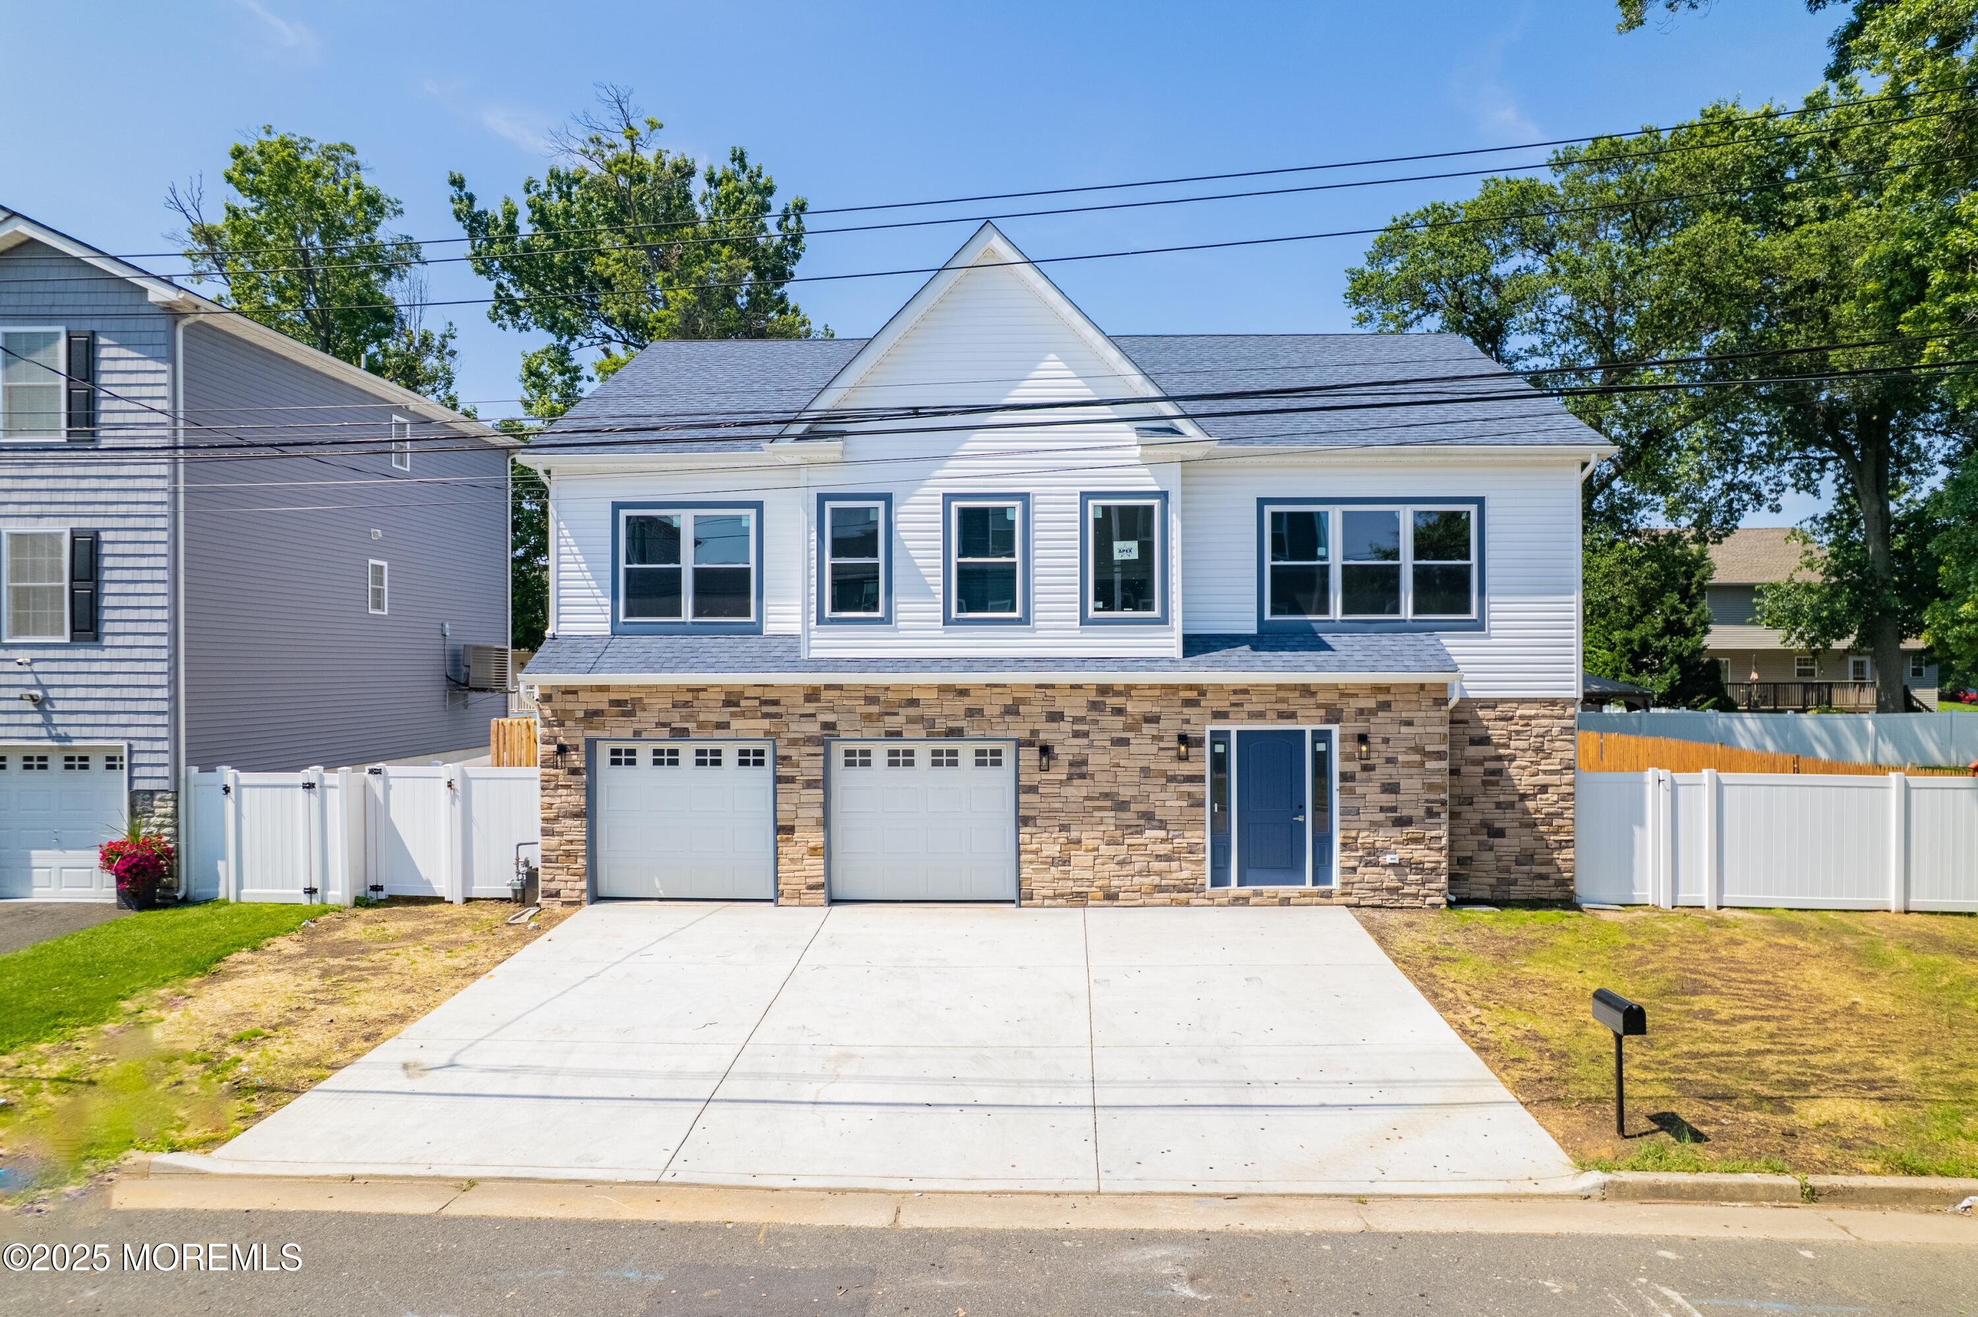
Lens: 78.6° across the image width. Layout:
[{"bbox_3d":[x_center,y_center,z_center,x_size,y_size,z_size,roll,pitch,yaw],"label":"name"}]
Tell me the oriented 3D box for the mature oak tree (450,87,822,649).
[{"bbox_3d":[-9.900,-6.300,34.000,10.400,19.200,10.200,0,0,0],"label":"mature oak tree"}]

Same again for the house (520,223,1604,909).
[{"bbox_3d":[1.120,-1.280,21.500,14.450,9.050,12.100,0,0,2],"label":"house"}]

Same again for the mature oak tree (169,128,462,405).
[{"bbox_3d":[-20.000,-6.200,36.000,9.000,19.000,9.000,0,0,0],"label":"mature oak tree"}]

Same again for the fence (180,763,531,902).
[{"bbox_3d":[-8.400,2.350,16.250,4.750,1.870,0.400,0,0,-2],"label":"fence"}]

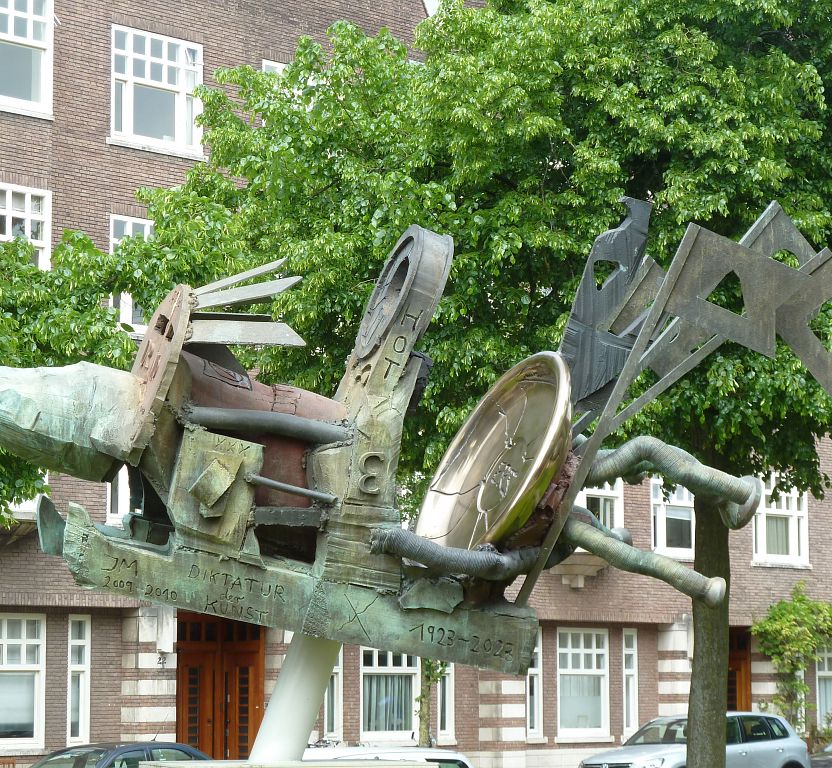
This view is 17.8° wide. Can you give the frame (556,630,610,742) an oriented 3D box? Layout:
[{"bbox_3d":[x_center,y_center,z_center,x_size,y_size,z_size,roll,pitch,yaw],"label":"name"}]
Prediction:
[{"bbox_3d":[3.185,5.771,51.507,0.120,2.095,1.558,-6,-9,43],"label":"frame"}]

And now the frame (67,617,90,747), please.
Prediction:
[{"bbox_3d":[-5.412,4.724,42.376,0.120,2.082,0.465,-6,-9,43],"label":"frame"}]

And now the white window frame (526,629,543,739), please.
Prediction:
[{"bbox_3d":[2.188,5.651,50.448,0.120,2.095,0.465,-6,-9,43],"label":"white window frame"}]

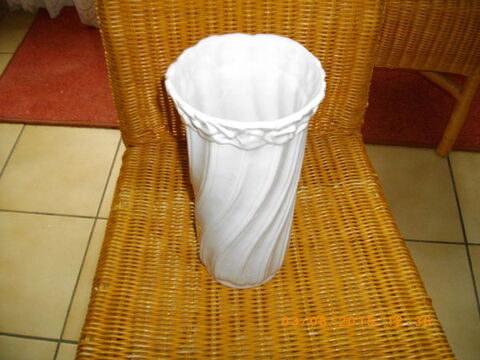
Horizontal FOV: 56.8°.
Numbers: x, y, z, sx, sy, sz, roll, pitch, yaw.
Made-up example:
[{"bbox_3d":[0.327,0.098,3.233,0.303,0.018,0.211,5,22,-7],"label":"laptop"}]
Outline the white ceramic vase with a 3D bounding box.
[{"bbox_3d":[0.006,0.003,0.524,0.147,0.305,0.147,1,49,0],"label":"white ceramic vase"}]

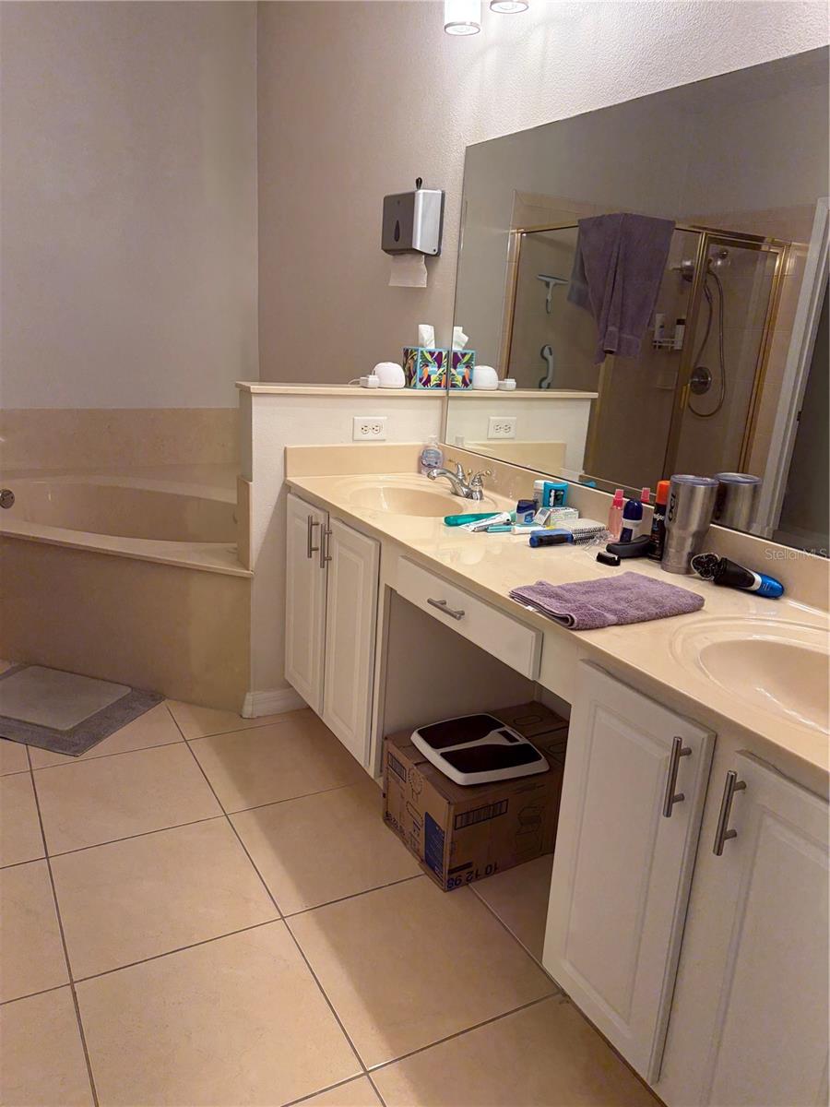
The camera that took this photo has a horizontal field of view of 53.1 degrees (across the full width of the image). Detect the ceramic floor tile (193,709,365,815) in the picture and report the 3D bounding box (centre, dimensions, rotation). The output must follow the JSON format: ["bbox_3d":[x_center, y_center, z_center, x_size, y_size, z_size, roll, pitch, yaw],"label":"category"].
[{"bbox_3d":[-0.412,0.622,2.485,0.430,0.010,0.430,-5,18,-28],"label":"ceramic floor tile"}]

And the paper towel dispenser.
[{"bbox_3d":[-0.009,-1.099,2.762,0.113,0.209,0.218,-5,18,-28],"label":"paper towel dispenser"}]

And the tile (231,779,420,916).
[{"bbox_3d":[-0.205,0.735,2.121,0.430,0.010,0.430,-5,18,-28],"label":"tile"}]

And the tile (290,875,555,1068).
[{"bbox_3d":[0.003,0.848,1.757,0.430,0.010,0.430,-5,18,-28],"label":"tile"}]

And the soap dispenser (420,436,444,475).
[{"bbox_3d":[0.055,-0.325,2.749,0.077,0.127,0.048,0,16,-11],"label":"soap dispenser"}]

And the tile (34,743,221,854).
[{"bbox_3d":[-0.793,0.658,2.279,0.430,0.010,0.430,-5,18,-28],"label":"tile"}]

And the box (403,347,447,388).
[{"bbox_3d":[0.030,-0.629,2.829,0.109,0.129,0.111,-5,18,-28],"label":"box"}]

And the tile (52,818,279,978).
[{"bbox_3d":[-0.585,0.771,1.915,0.430,0.010,0.430,-5,18,-28],"label":"tile"}]

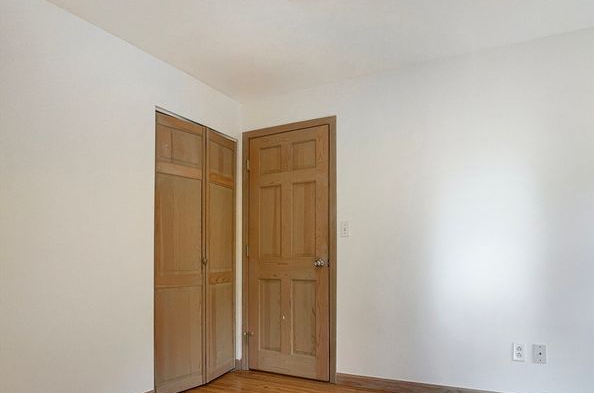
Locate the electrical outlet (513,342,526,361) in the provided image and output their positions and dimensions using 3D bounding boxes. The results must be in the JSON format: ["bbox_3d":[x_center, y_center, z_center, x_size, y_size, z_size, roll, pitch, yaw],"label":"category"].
[{"bbox_3d":[1.453,1.018,3.141,0.072,0.117,0.012,-4,-7,28],"label":"electrical outlet"}]

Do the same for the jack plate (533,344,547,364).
[{"bbox_3d":[1.557,1.014,3.085,0.072,0.117,0.012,-4,-7,28],"label":"jack plate"}]

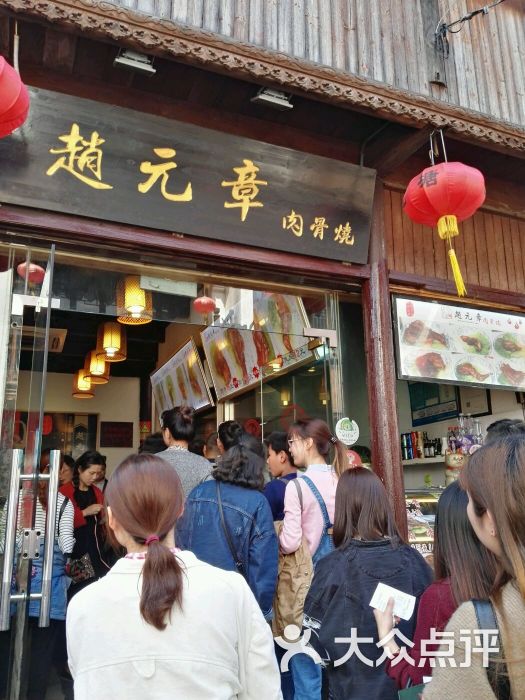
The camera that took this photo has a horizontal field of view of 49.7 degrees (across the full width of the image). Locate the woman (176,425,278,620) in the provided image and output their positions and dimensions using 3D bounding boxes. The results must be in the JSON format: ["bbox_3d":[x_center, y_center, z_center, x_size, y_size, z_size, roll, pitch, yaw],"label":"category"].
[{"bbox_3d":[-0.168,1.177,2.746,0.520,1.610,0.340,1,-14,-8],"label":"woman"}]

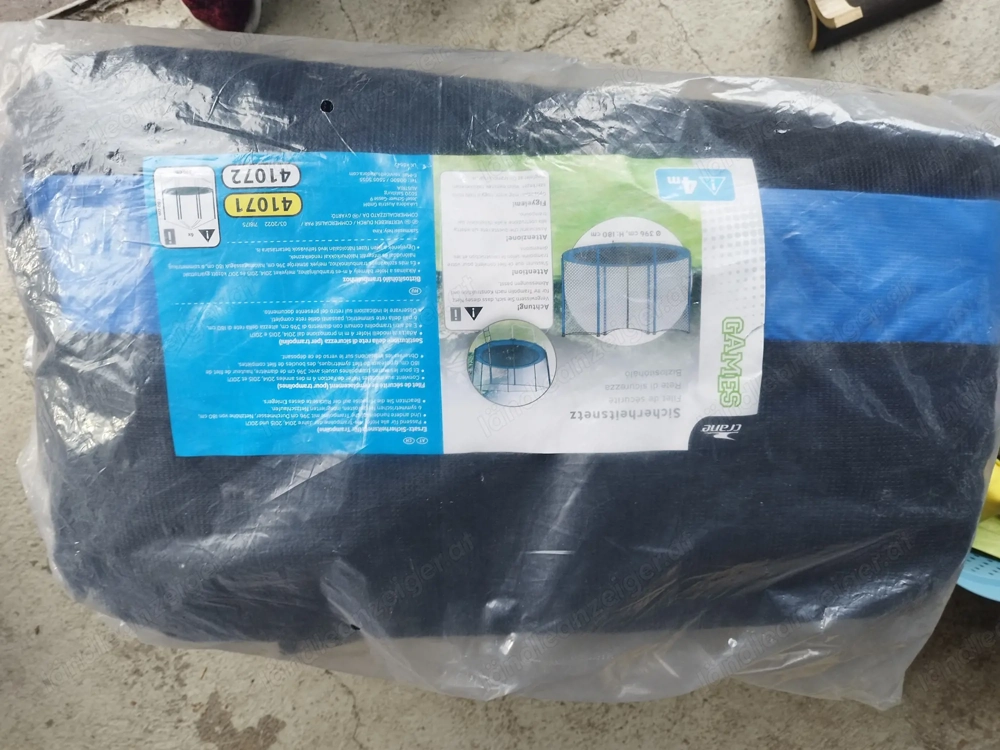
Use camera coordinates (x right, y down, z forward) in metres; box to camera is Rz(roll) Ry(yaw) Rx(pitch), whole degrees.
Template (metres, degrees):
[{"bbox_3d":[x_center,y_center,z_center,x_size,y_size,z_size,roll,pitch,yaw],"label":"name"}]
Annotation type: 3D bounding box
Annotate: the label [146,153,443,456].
[{"bbox_3d":[-0.142,-0.045,0.490,0.197,0.012,0.211,-2,99,0],"label":"label"}]

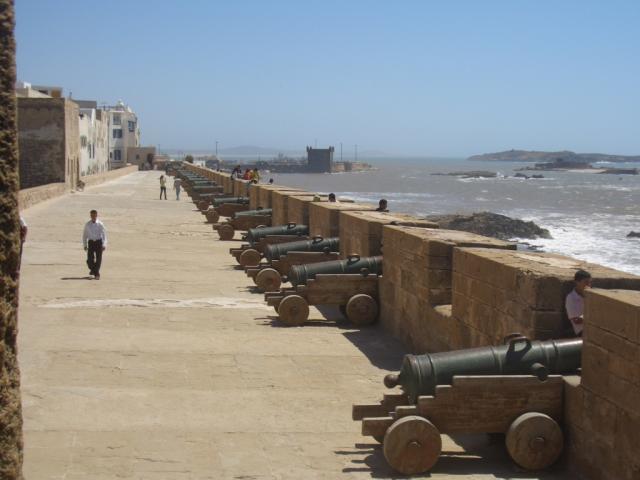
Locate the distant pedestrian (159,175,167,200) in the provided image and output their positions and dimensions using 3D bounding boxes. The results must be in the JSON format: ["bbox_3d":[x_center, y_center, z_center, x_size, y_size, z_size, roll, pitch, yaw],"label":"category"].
[{"bbox_3d":[-10.903,-3.612,63.033,0.450,1.700,0.470,-4,7,-37],"label":"distant pedestrian"}]

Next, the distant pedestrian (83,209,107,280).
[{"bbox_3d":[-5.654,0.119,22.683,0.550,1.730,0.380,-1,5,-11],"label":"distant pedestrian"}]

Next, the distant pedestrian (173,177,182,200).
[{"bbox_3d":[-9.928,-3.612,63.033,0.520,1.700,0.350,-1,5,-6],"label":"distant pedestrian"}]

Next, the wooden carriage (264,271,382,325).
[{"bbox_3d":[-0.002,1.071,17.025,2.000,0.880,1.050,-1,5,-8],"label":"wooden carriage"}]

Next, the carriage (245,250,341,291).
[{"bbox_3d":[-0.681,0.706,21.754,2.150,0.910,0.960,0,5,-9],"label":"carriage"}]

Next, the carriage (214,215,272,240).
[{"bbox_3d":[-2.939,-0.475,33.674,2.000,0.880,1.050,-1,5,-8],"label":"carriage"}]

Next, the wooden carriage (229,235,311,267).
[{"bbox_3d":[-1.451,0.269,25.661,2.000,0.880,1.050,-1,5,-8],"label":"wooden carriage"}]

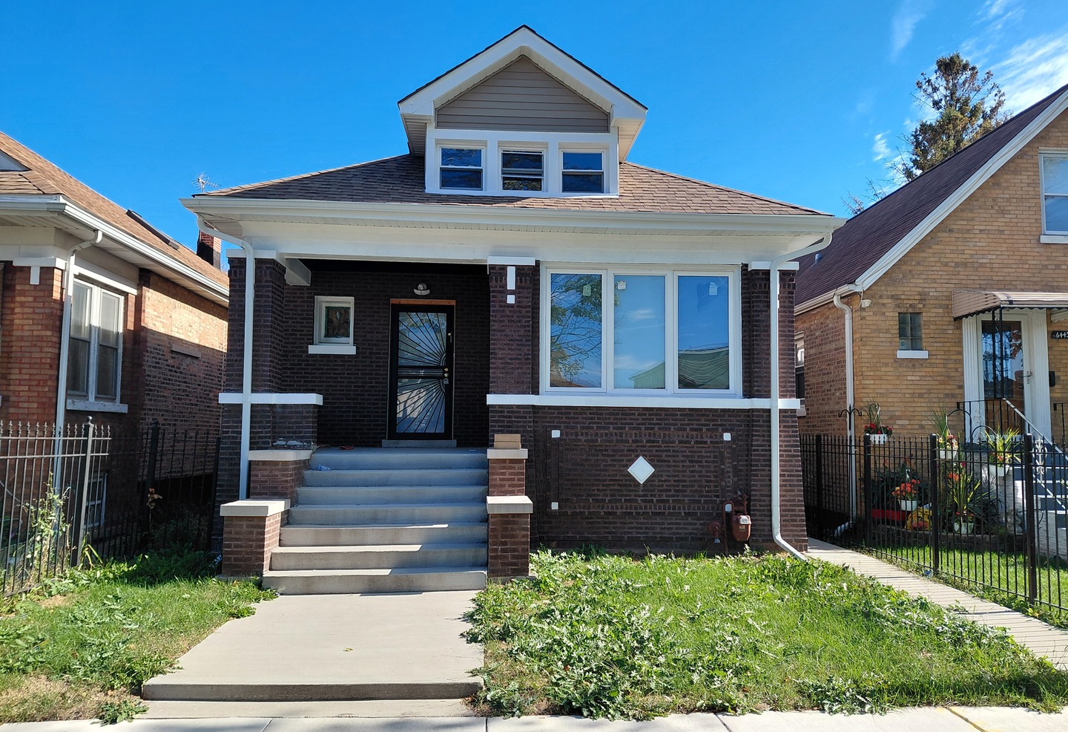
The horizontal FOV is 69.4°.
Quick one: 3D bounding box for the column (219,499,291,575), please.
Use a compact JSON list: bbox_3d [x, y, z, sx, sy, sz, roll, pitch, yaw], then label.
[{"bbox_3d":[-2.778,1.700,7.761,0.443,0.709,0.873,1,-4,-4],"label":"column"}]

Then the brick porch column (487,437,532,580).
[{"bbox_3d":[-0.281,1.492,8.462,0.441,1.257,1.917,1,-4,-4],"label":"brick porch column"}]

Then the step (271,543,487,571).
[{"bbox_3d":[-1.529,1.920,7.851,2.130,0.175,0.326,1,-4,-4],"label":"step"}]

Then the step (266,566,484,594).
[{"bbox_3d":[-1.509,2.070,7.518,2.130,0.168,0.322,1,-4,-4],"label":"step"}]

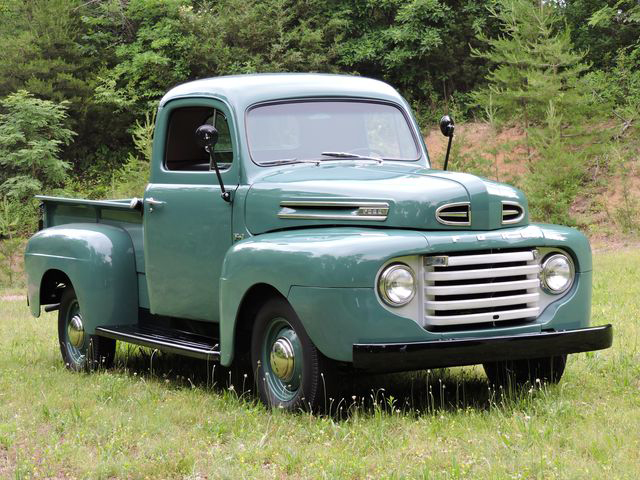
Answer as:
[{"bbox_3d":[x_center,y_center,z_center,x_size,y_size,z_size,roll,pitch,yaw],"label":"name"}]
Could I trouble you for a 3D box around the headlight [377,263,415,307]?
[{"bbox_3d":[0.385,0.228,8.393,0.210,0.210,0.090,-3,4,-30],"label":"headlight"}]

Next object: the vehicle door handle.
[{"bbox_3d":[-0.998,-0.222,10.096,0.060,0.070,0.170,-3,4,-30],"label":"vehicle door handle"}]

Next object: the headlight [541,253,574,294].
[{"bbox_3d":[1.265,0.182,8.908,0.210,0.210,0.090,-3,4,-30],"label":"headlight"}]

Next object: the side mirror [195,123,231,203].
[{"bbox_3d":[-0.611,-0.440,9.456,0.200,0.460,0.100,-1,4,-8],"label":"side mirror"}]

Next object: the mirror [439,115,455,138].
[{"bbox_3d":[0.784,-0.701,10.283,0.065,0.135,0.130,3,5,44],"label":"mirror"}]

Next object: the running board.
[{"bbox_3d":[-0.877,0.615,10.143,0.280,0.060,1.740,-3,4,-30],"label":"running board"}]

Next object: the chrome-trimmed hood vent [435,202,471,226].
[{"bbox_3d":[0.676,-0.129,8.493,0.190,0.125,0.060,-2,4,-14],"label":"chrome-trimmed hood vent"}]

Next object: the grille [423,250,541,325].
[{"bbox_3d":[0.831,0.240,8.644,0.740,0.370,0.100,-3,4,-30],"label":"grille"}]

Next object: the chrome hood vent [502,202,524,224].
[{"bbox_3d":[1.009,-0.147,8.688,0.060,0.125,0.190,3,5,44],"label":"chrome hood vent"}]

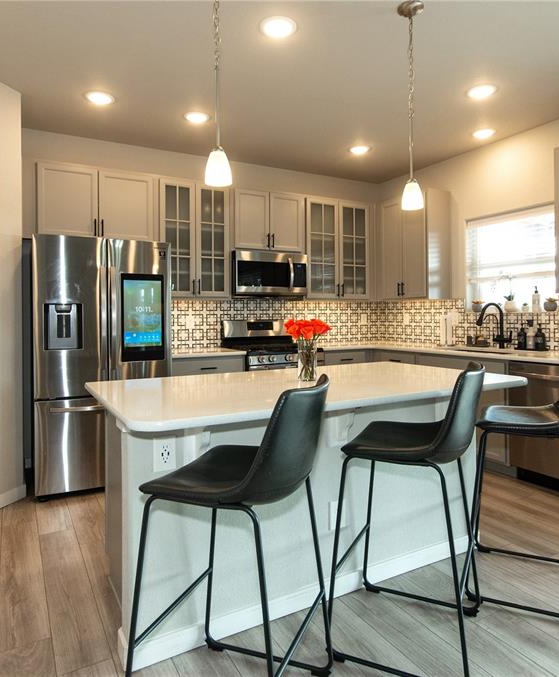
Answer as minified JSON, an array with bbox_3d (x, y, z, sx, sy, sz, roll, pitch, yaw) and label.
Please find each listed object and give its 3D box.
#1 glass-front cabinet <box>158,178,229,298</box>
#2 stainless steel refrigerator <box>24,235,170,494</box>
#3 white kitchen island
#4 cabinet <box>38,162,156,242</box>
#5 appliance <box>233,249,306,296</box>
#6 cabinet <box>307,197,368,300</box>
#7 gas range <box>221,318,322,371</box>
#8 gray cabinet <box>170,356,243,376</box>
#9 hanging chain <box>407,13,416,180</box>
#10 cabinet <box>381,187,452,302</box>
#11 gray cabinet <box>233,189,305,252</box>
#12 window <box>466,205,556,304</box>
[{"bbox_3d":[-0.788,-0.861,4.141,0.656,1.016,0.324,-2,3,-29],"label":"glass-front cabinet"},{"bbox_3d":[-1.407,0.175,3.565,0.924,1.792,0.802,-2,3,-28],"label":"stainless steel refrigerator"},{"bbox_3d":[0.148,0.652,2.050,1.792,0.914,0.918,-2,3,-29],"label":"white kitchen island"},{"bbox_3d":[-1.503,-1.067,3.767,0.888,0.555,0.334,-2,3,-28],"label":"cabinet"},{"bbox_3d":[-0.152,-0.609,4.467,0.767,0.415,0.423,-2,3,-28],"label":"appliance"},{"bbox_3d":[0.550,-0.910,4.889,0.784,1.023,0.334,-2,3,-28],"label":"cabinet"},{"bbox_3d":[-0.076,0.431,4.385,0.771,1.194,0.688,-2,3,-28],"label":"gas range"},{"bbox_3d":[-0.713,0.557,4.070,0.630,0.829,0.624,-2,3,-29],"label":"gray cabinet"},{"bbox_3d":[0.647,-1.188,2.228,0.032,0.795,0.032,-2,3,-29],"label":"hanging chain"},{"bbox_3d":[1.359,-0.901,4.699,0.330,1.009,0.756,-2,3,-29],"label":"cabinet"},{"bbox_3d":[-0.162,-1.116,4.494,0.767,0.557,0.334,-2,3,-28],"label":"gray cabinet"},{"bbox_3d":[2.044,-0.671,4.009,0.091,0.843,0.862,-2,3,-28],"label":"window"}]

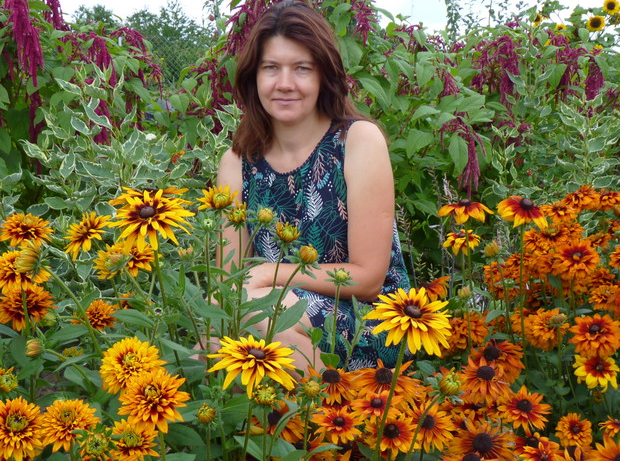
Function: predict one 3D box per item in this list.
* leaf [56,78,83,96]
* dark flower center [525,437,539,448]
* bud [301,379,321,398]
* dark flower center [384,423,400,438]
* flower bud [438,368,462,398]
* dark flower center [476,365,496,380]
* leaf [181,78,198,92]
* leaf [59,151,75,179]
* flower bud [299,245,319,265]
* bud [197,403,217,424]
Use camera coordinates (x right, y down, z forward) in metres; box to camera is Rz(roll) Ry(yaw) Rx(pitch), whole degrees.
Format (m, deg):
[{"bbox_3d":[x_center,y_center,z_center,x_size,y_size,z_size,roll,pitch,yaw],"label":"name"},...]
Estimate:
[{"bbox_3d":[-0.620,-0.367,1.380,0.080,0.035,0.020,30,12,-11],"label":"leaf"},{"bbox_3d":[0.311,0.297,0.750,0.018,0.015,0.018,0,32,0],"label":"dark flower center"},{"bbox_3d":[0.002,0.200,0.680,0.022,0.023,0.022,0,27,0],"label":"bud"},{"bbox_3d":[0.118,0.287,0.770,0.023,0.017,0.023,0,45,0],"label":"dark flower center"},{"bbox_3d":[0.175,0.190,0.670,0.028,0.031,0.028,12,26,-2],"label":"flower bud"},{"bbox_3d":[0.260,0.210,0.790,0.027,0.018,0.027,0,27,0],"label":"dark flower center"},{"bbox_3d":[-0.404,-0.486,1.800,0.056,0.047,0.020,-1,14,-6],"label":"leaf"},{"bbox_3d":[-0.631,-0.169,1.400,0.034,0.068,0.018,19,-5,1],"label":"leaf"},{"bbox_3d":[-0.001,0.031,0.700,0.024,0.025,0.024,14,15,-4],"label":"flower bud"},{"bbox_3d":[-0.133,0.235,0.690,0.024,0.026,0.024,0,27,0],"label":"bud"}]

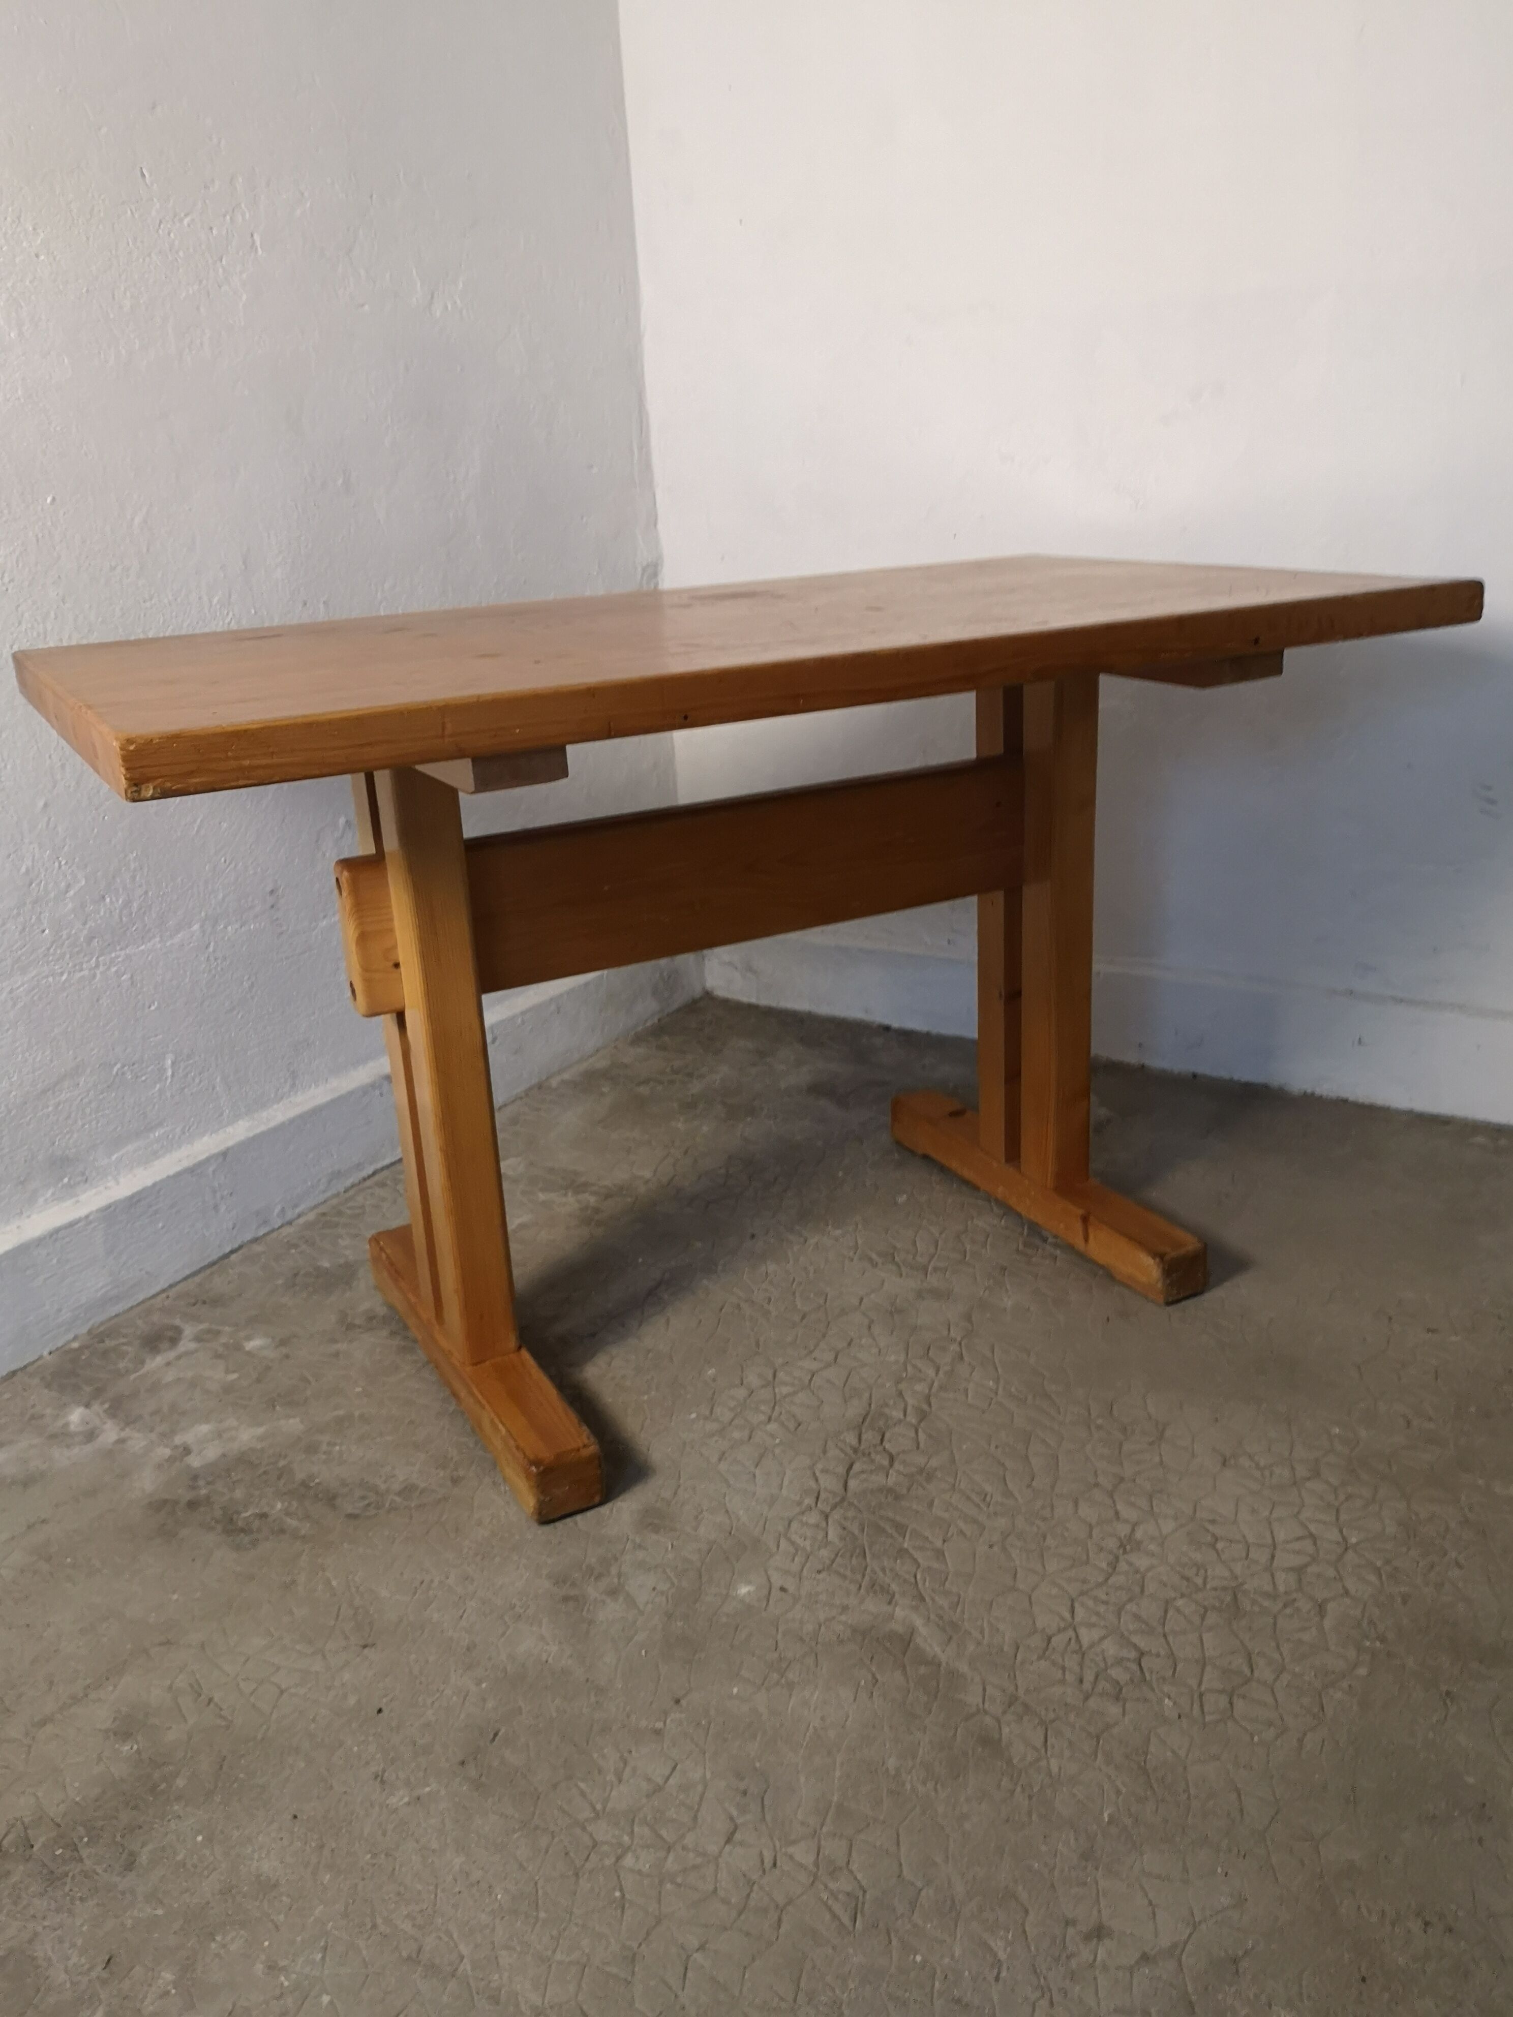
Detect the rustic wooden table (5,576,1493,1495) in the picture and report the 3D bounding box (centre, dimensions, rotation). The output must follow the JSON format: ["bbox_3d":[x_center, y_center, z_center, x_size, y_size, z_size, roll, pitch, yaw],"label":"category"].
[{"bbox_3d":[0.004,-0.034,1.645,1.240,0.730,0.690,-13,21,-26],"label":"rustic wooden table"}]

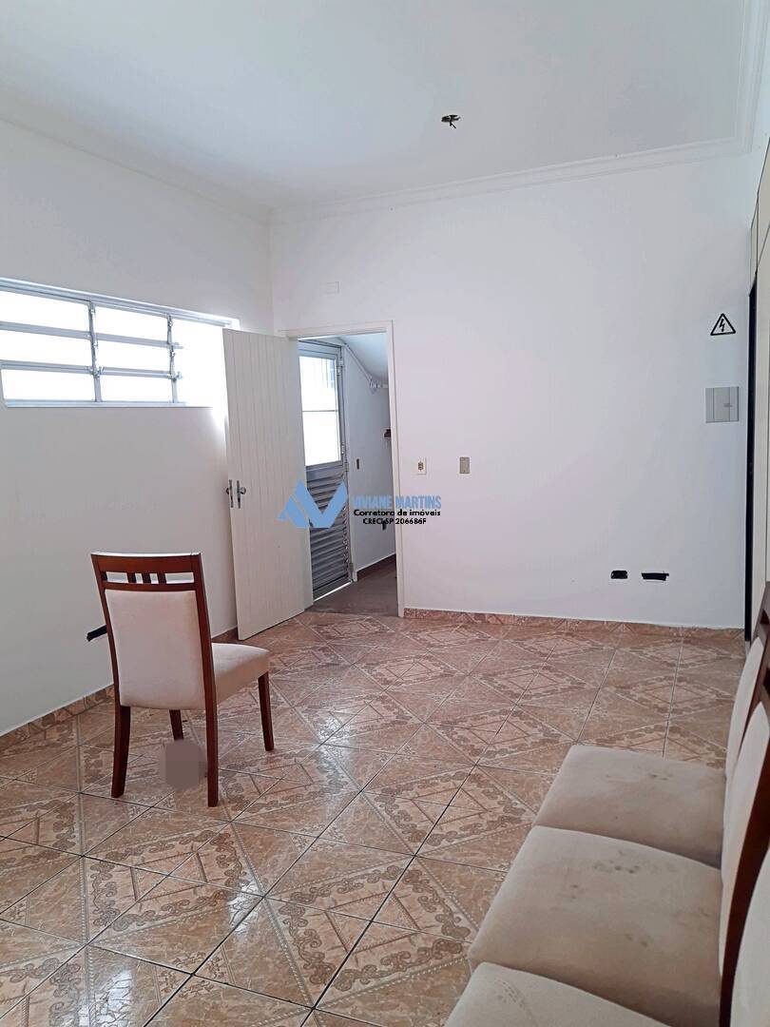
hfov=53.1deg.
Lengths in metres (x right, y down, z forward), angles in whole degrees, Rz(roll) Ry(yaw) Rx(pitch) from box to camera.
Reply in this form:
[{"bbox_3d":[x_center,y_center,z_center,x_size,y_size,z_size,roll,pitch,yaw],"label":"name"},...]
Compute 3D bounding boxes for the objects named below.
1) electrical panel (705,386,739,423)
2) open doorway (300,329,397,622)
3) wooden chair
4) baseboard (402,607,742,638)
[{"bbox_3d":[2.071,-0.667,4.737,0.186,0.210,0.035,0,7,23],"label":"electrical panel"},{"bbox_3d":[-0.282,-0.282,5.876,0.810,2.110,0.160,1,7,23],"label":"open doorway"},{"bbox_3d":[-0.812,0.606,3.223,0.466,0.985,0.571,-1,7,15],"label":"wooden chair"},{"bbox_3d":[1.200,0.751,5.299,2.296,0.062,0.015,0,7,23],"label":"baseboard"}]

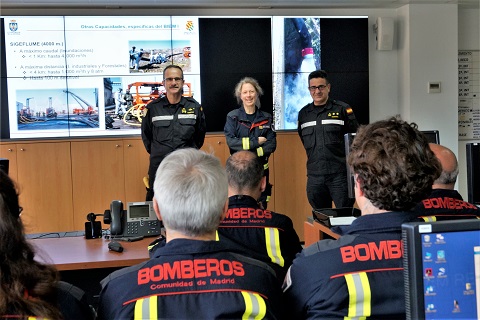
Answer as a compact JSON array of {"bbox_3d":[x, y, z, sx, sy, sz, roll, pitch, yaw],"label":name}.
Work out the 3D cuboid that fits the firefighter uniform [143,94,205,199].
[{"bbox_3d":[-0.531,0.213,4.934,0.550,1.450,0.340,-2,4,-9],"label":"firefighter uniform"}]

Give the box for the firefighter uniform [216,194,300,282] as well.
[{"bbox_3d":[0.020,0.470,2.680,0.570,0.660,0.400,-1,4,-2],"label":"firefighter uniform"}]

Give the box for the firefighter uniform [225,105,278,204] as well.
[{"bbox_3d":[0.098,0.241,4.981,0.460,1.360,0.350,-2,4,-6],"label":"firefighter uniform"}]

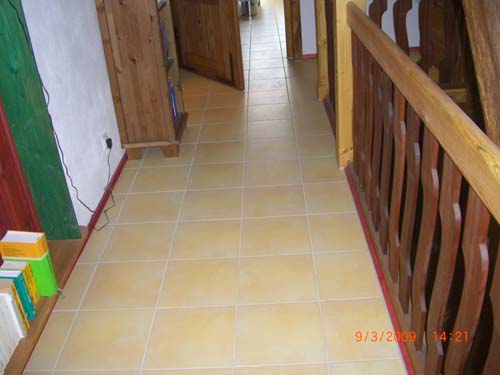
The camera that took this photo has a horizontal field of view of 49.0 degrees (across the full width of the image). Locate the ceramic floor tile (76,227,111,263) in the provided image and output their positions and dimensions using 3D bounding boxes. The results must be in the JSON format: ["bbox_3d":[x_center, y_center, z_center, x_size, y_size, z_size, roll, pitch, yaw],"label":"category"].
[{"bbox_3d":[-0.731,0.271,2.623,0.093,0.010,0.315,-3,29,2],"label":"ceramic floor tile"}]

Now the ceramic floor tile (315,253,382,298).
[{"bbox_3d":[0.414,0.384,2.392,0.249,0.010,0.329,-3,29,3],"label":"ceramic floor tile"}]

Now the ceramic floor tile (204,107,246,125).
[{"bbox_3d":[-0.175,-0.508,3.899,0.306,0.010,0.306,-3,28,3],"label":"ceramic floor tile"}]

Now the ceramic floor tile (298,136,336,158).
[{"bbox_3d":[0.432,-0.258,3.568,0.242,0.010,0.329,-3,29,3],"label":"ceramic floor tile"}]

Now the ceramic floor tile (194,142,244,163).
[{"bbox_3d":[-0.184,-0.210,3.351,0.306,0.010,0.306,-3,28,3],"label":"ceramic floor tile"}]

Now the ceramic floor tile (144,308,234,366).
[{"bbox_3d":[-0.221,0.575,2.130,0.331,0.010,0.331,-3,29,3],"label":"ceramic floor tile"}]

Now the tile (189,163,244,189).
[{"bbox_3d":[-0.188,-0.061,3.077,0.306,0.010,0.306,-3,28,3],"label":"tile"}]

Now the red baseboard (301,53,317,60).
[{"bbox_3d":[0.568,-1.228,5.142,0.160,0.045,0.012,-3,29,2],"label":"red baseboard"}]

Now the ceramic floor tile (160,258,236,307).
[{"bbox_3d":[-0.214,0.416,2.421,0.329,0.010,0.329,-3,29,3],"label":"ceramic floor tile"}]

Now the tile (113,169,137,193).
[{"bbox_3d":[-0.746,-0.037,3.329,0.088,0.010,0.329,-3,29,3],"label":"tile"}]

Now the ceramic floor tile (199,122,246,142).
[{"bbox_3d":[-0.192,-0.390,3.893,0.331,0.010,0.331,-3,29,3],"label":"ceramic floor tile"}]

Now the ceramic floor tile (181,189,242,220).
[{"bbox_3d":[-0.192,0.088,2.803,0.306,0.010,0.306,-3,28,3],"label":"ceramic floor tile"}]

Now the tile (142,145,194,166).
[{"bbox_3d":[-0.509,-0.200,3.456,0.315,0.010,0.315,-3,29,2],"label":"tile"}]

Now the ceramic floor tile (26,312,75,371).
[{"bbox_3d":[-0.719,0.562,2.004,0.088,0.010,0.306,-3,28,3],"label":"ceramic floor tile"}]

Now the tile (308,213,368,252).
[{"bbox_3d":[0.399,0.213,2.573,0.237,0.010,0.315,-3,29,2],"label":"tile"}]

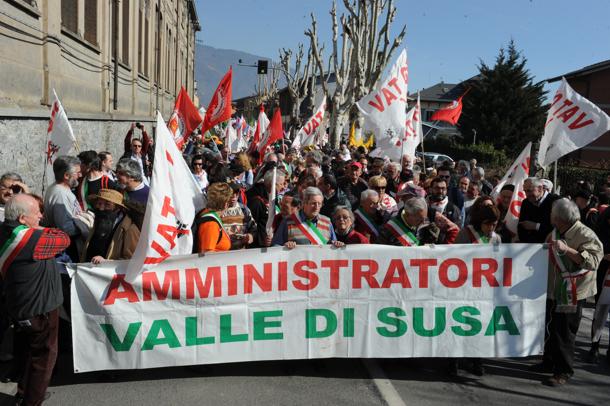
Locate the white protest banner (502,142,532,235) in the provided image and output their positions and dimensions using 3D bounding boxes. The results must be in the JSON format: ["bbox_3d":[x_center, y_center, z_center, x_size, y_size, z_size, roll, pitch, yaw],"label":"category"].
[{"bbox_3d":[1.962,-0.136,5.100,0.520,0.900,0.280,2,8,17],"label":"white protest banner"}]

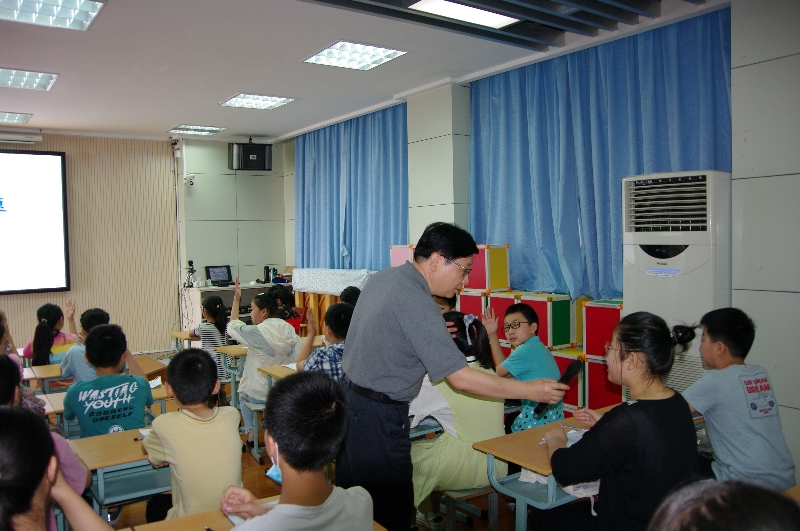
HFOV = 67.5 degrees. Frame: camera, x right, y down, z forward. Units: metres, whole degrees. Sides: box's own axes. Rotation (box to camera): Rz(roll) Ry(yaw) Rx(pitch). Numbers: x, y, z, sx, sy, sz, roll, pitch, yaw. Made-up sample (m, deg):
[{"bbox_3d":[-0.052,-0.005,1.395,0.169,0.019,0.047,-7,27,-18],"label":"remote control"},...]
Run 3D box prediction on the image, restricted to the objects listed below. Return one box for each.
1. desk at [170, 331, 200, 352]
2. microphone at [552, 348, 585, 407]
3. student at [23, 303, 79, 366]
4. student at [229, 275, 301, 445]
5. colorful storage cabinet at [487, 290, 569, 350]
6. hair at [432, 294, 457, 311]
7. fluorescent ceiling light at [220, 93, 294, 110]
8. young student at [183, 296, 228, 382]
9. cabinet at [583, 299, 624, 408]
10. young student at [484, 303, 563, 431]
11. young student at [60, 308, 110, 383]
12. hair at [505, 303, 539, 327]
[{"bbox_3d":[-1.635,0.966,5.290,0.600,0.750,0.400,-4,4,-35],"label":"desk"},{"bbox_3d":[0.563,0.437,2.125,0.050,0.270,0.050,36,11,0],"label":"microphone"},{"bbox_3d":[-2.550,0.832,4.406,0.430,1.128,0.600,-3,4,-32],"label":"student"},{"bbox_3d":[-0.987,0.693,4.271,0.570,1.240,0.430,2,5,44],"label":"student"},{"bbox_3d":[0.990,0.400,4.590,0.275,0.370,0.660,-3,4,-35],"label":"colorful storage cabinet"},{"bbox_3d":[0.281,0.233,3.870,0.180,0.160,0.200,1,4,41],"label":"hair"},{"bbox_3d":[-1.458,-1.687,6.091,0.590,0.080,0.590,-4,4,-35],"label":"fluorescent ceiling light"},{"bbox_3d":[-1.580,0.765,4.990,0.370,1.050,0.560,-4,5,-40],"label":"young student"},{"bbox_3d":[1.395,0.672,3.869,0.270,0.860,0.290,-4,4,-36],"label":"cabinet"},{"bbox_3d":[0.573,0.793,3.074,0.580,1.210,0.430,1,4,30],"label":"young student"},{"bbox_3d":[-1.889,0.827,3.743,0.420,1.181,0.600,-4,4,-35],"label":"young student"},{"bbox_3d":[0.635,0.276,3.120,0.190,0.170,0.168,-4,4,-38],"label":"hair"}]

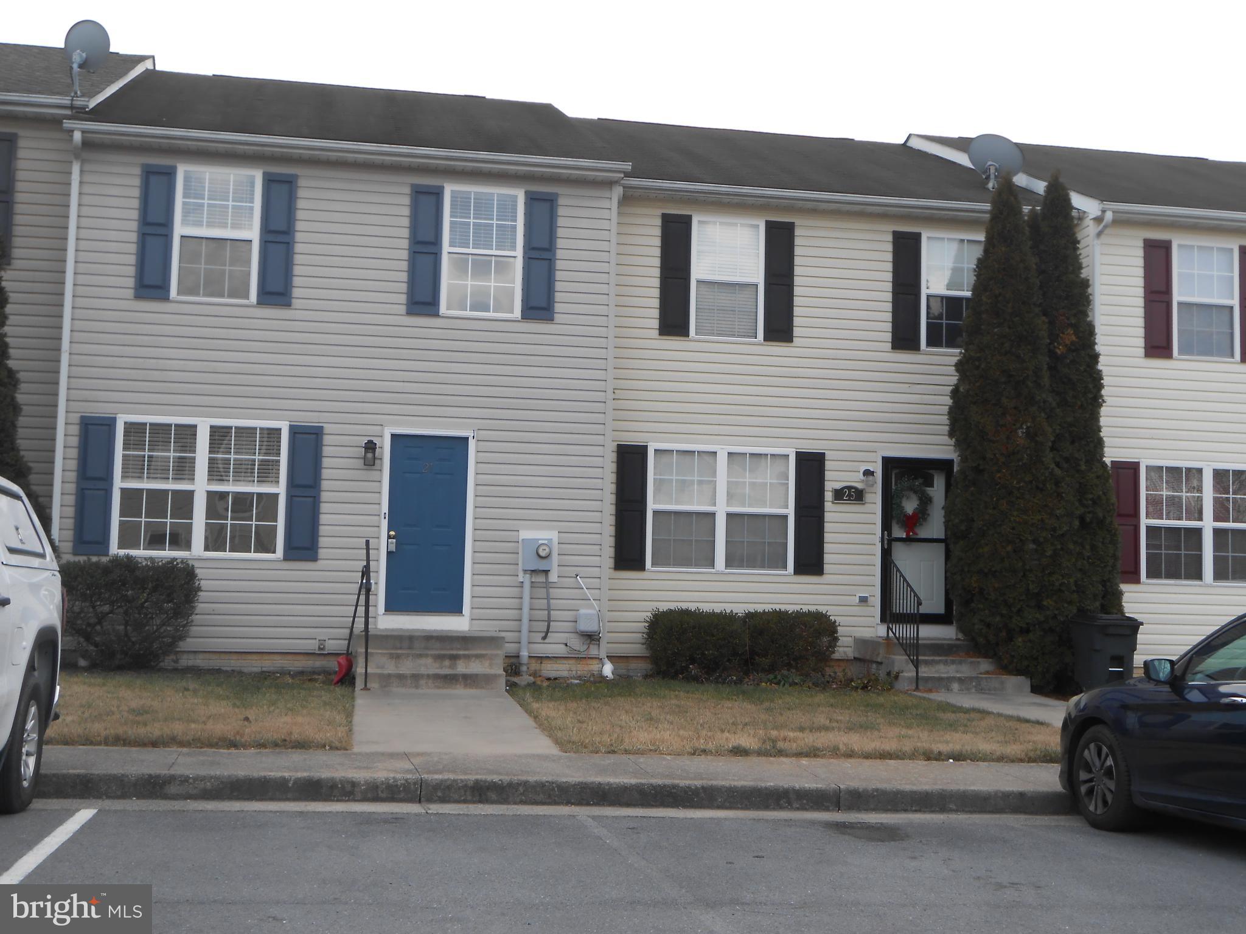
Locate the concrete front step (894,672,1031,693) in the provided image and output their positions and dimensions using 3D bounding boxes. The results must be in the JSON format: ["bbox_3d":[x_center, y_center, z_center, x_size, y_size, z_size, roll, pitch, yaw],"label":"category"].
[{"bbox_3d":[3.846,2.475,18.040,1.540,0.190,0.370,2,-5,-10],"label":"concrete front step"}]

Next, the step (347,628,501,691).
[{"bbox_3d":[-2.101,2.073,17.048,1.600,0.590,1.630,2,-5,-10],"label":"step"}]

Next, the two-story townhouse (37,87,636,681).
[{"bbox_3d":[-4.044,-1.501,23.487,6.220,8.500,12.000,2,-5,-10],"label":"two-story townhouse"}]

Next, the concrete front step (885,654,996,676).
[{"bbox_3d":[3.784,2.324,18.413,1.470,0.190,0.400,2,-5,-10],"label":"concrete front step"}]

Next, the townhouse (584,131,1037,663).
[{"bbox_3d":[1.806,-1.206,25.285,6.050,8.500,12.000,2,-5,-10],"label":"townhouse"}]

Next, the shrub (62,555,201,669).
[{"bbox_3d":[-5.227,1.561,16.661,1.493,1.229,1.150,2,-5,-10],"label":"shrub"}]

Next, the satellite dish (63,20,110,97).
[{"bbox_3d":[-6.367,-4.852,18.817,0.550,0.860,0.500,1,-5,3],"label":"satellite dish"}]

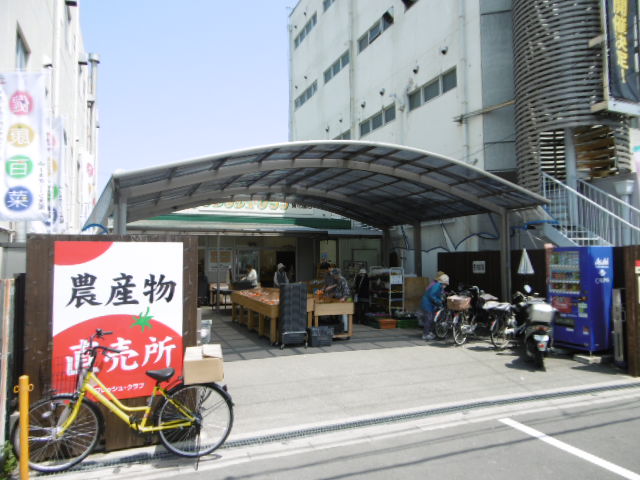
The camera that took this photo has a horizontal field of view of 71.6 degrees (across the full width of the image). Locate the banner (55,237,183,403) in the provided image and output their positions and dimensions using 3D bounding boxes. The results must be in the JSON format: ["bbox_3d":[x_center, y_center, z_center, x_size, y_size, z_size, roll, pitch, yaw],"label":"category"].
[{"bbox_3d":[-1.784,0.718,3.969,1.068,1.403,0.040,1,-3,-20],"label":"banner"}]

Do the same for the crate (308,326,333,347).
[{"bbox_3d":[-0.041,1.988,9.164,0.369,0.300,0.480,1,-3,-22],"label":"crate"}]

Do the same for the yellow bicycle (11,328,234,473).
[{"bbox_3d":[-1.657,1.396,3.828,1.800,1.060,0.570,1,-3,-16],"label":"yellow bicycle"}]

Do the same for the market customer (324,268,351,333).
[{"bbox_3d":[0.426,1.459,10.613,0.550,1.550,0.540,1,-3,-30],"label":"market customer"}]

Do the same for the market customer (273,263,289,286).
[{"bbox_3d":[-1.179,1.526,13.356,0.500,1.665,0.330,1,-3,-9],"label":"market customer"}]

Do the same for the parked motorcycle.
[{"bbox_3d":[3.663,1.496,7.735,0.700,1.160,1.850,-1,-3,12],"label":"parked motorcycle"}]

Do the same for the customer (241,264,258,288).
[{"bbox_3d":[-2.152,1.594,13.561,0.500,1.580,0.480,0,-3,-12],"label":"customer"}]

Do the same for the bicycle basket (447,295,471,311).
[{"bbox_3d":[2.819,1.282,9.024,0.360,0.260,0.360,-3,-4,40],"label":"bicycle basket"}]

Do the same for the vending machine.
[{"bbox_3d":[4.788,1.069,8.163,0.670,1.830,0.880,1,-3,-22],"label":"vending machine"}]

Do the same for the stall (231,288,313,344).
[{"bbox_3d":[-1.253,1.840,11.200,1.129,0.809,3.929,1,-3,-22],"label":"stall"}]

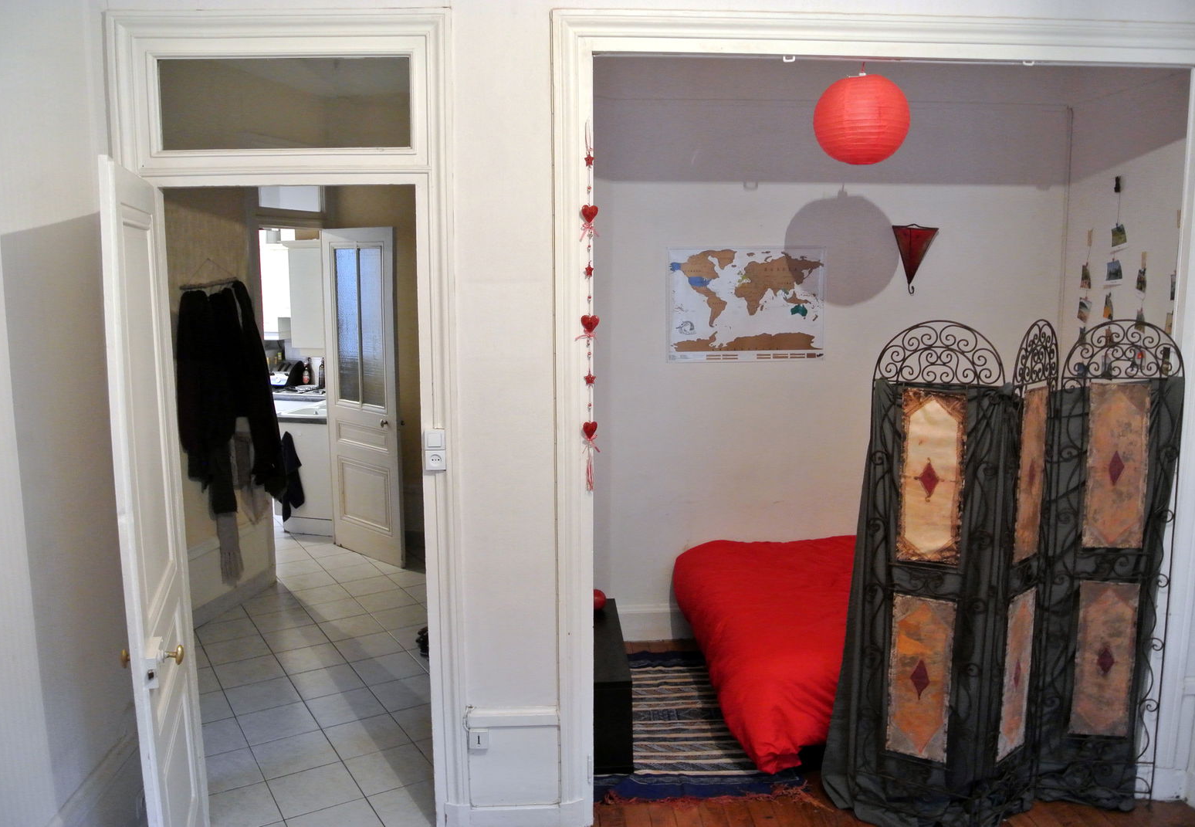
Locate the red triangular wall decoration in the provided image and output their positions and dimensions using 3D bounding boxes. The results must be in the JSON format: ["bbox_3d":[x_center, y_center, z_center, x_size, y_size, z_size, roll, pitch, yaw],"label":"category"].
[{"bbox_3d":[1.627,-0.791,4.757,0.244,0.357,0.100,-1,8,-2],"label":"red triangular wall decoration"}]

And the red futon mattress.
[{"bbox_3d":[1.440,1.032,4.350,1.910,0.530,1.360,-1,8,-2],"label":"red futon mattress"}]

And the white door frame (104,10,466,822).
[{"bbox_3d":[-0.986,0.108,3.115,1.051,2.754,0.160,-1,8,-2],"label":"white door frame"}]

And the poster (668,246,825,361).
[{"bbox_3d":[0.774,-0.559,4.802,0.822,0.592,0.015,-1,8,-2],"label":"poster"}]

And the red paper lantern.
[{"bbox_3d":[1.085,-1.206,3.801,0.405,0.380,0.405,-1,8,-2],"label":"red paper lantern"}]

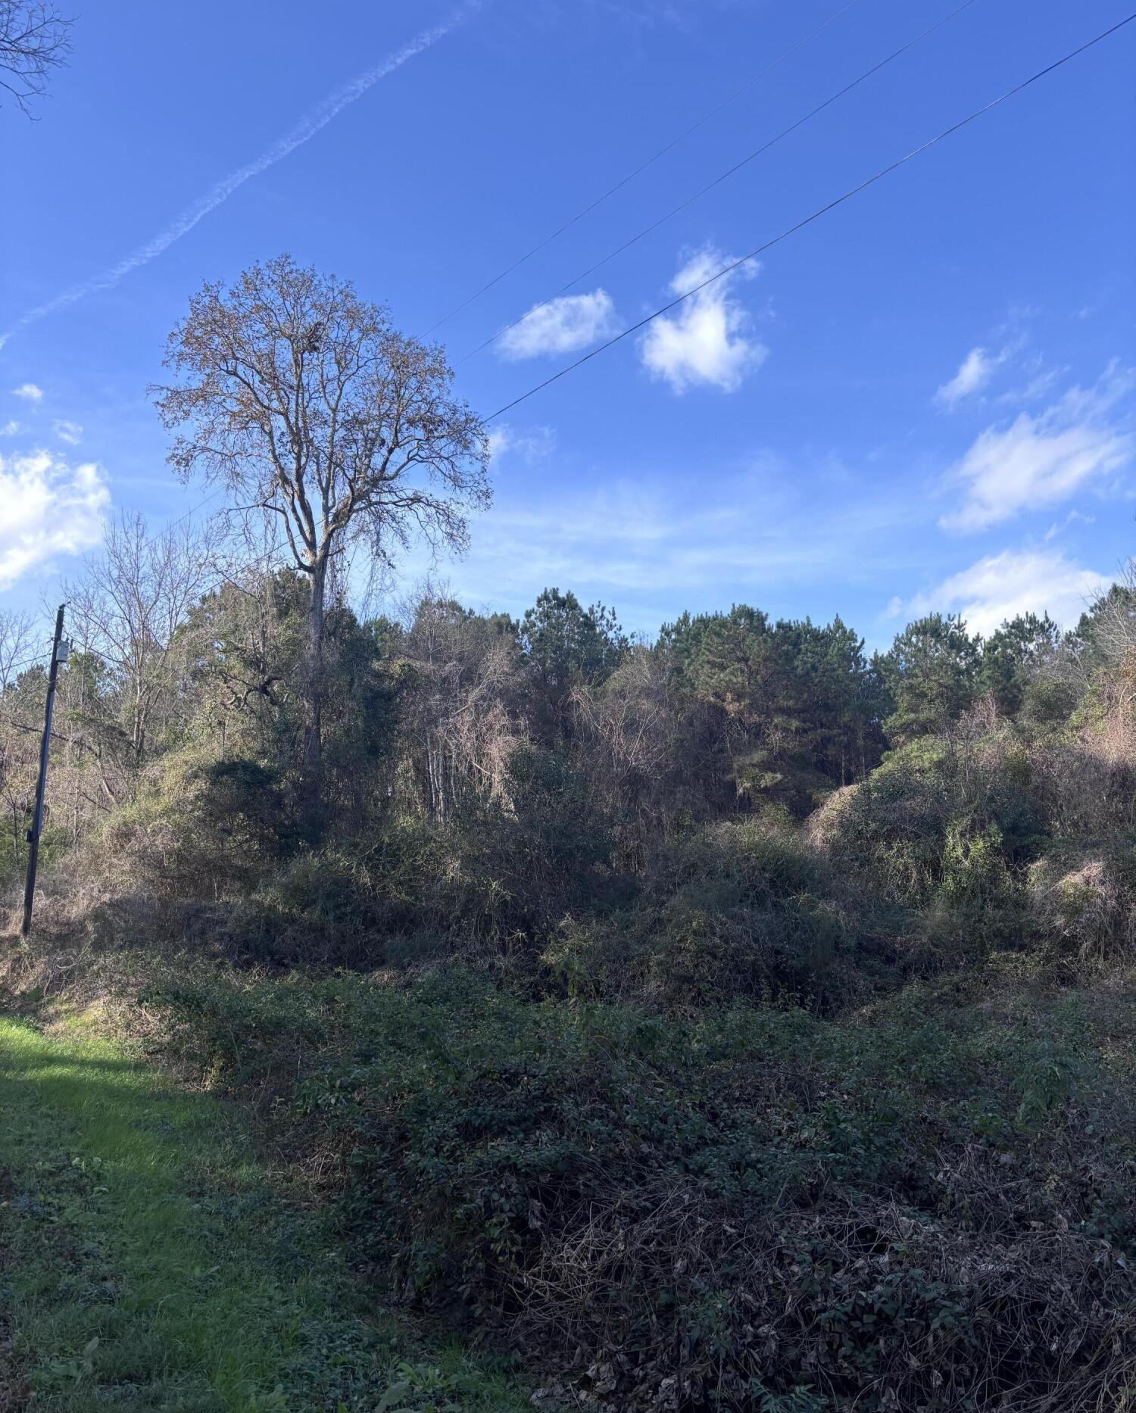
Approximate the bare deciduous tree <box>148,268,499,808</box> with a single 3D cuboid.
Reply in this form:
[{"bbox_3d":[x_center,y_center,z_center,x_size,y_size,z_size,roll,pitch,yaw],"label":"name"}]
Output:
[{"bbox_3d":[-9.646,-5.631,42.403,12.200,23.790,12.200,0,-9,0],"label":"bare deciduous tree"}]

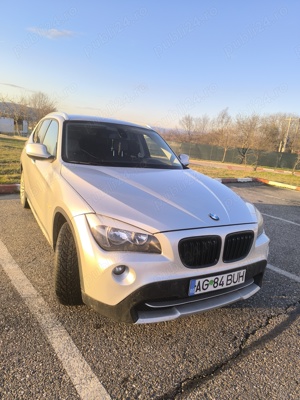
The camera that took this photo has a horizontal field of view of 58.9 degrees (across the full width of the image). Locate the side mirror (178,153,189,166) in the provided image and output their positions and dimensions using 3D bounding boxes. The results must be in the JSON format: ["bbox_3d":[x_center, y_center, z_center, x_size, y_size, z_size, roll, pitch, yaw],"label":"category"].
[{"bbox_3d":[0.452,-0.535,3.562,0.250,0.170,0.160,-1,15,-30],"label":"side mirror"}]

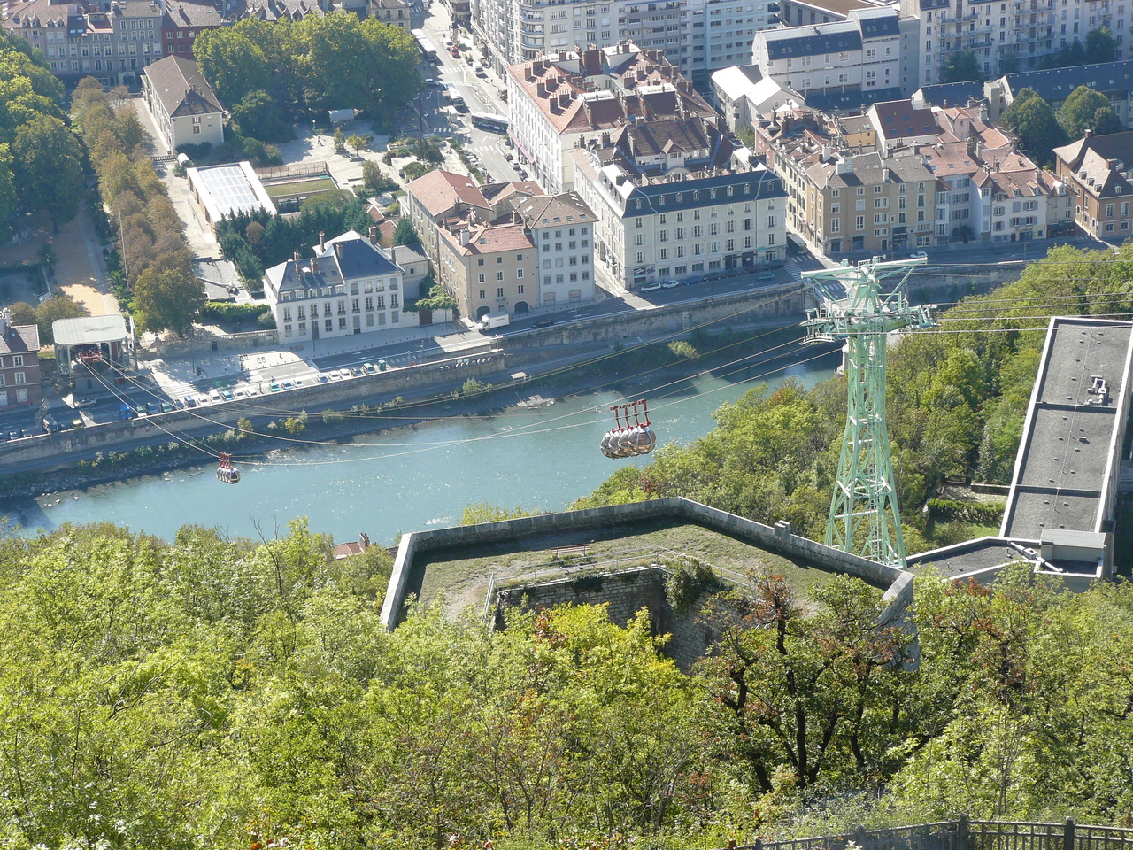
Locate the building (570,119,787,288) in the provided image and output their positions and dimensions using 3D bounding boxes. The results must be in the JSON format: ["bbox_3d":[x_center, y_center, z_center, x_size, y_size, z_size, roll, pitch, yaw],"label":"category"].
[{"bbox_3d":[23.210,-48.560,722.080,36.000,20.500,43.500,-8,26,-14],"label":"building"}]

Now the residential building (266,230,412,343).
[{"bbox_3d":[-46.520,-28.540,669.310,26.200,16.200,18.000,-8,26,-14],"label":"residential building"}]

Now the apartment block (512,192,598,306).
[{"bbox_3d":[-2.230,-36.580,680.740,13.600,19.000,16.000,-8,26,-14],"label":"apartment block"}]

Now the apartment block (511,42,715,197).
[{"bbox_3d":[9.810,-69.170,765.280,36.500,22.000,47.000,-8,26,-14],"label":"apartment block"}]

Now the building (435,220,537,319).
[{"bbox_3d":[-16.190,-34.170,699.360,14.800,15.600,20.000,-9,26,-16],"label":"building"}]

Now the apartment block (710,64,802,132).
[{"bbox_3d":[44.370,-75.690,789.890,16.000,11.300,22.500,-8,26,-14],"label":"apartment block"}]

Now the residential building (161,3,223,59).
[{"bbox_3d":[-90.580,-93.620,826.540,14.400,19.500,13.000,-2,25,-1],"label":"residential building"}]

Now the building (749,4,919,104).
[{"bbox_3d":[63.240,-85.390,795.730,37.000,23.000,9.500,-8,26,-14],"label":"building"}]

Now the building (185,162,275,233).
[{"bbox_3d":[-71.190,-47.810,725.500,13.500,4.800,32.300,-8,26,-14],"label":"building"}]

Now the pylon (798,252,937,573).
[{"bbox_3d":[19.990,-0.920,227.120,8.800,22.300,5.000,-7,25,-11],"label":"pylon"}]

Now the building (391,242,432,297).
[{"bbox_3d":[-32.210,-30.650,681.310,9.000,9.200,7.000,-8,26,-14],"label":"building"}]

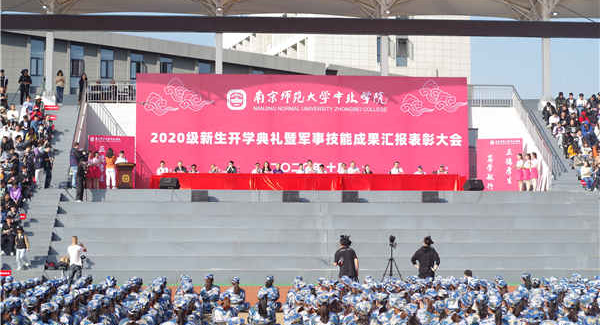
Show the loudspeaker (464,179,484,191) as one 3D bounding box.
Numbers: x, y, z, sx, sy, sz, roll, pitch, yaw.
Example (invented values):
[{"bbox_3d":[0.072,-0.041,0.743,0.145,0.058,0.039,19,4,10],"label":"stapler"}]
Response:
[{"bbox_3d":[6.901,0.923,49.600,0.760,0.440,0.480,0,-4,-6],"label":"loudspeaker"}]

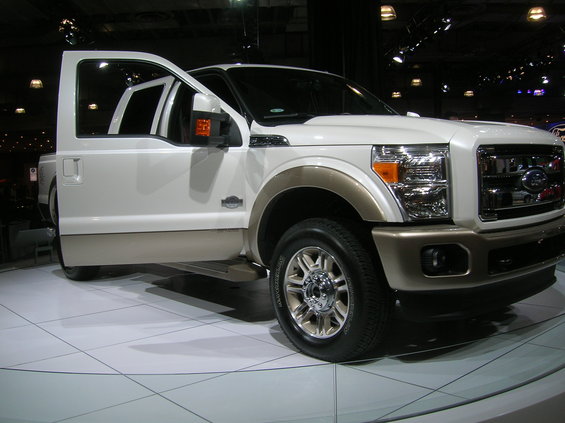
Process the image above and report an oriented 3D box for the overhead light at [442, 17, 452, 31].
[{"bbox_3d":[3.773,-4.299,12.682,0.250,0.320,0.280,-6,5,-38],"label":"overhead light"}]

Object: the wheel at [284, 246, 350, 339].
[{"bbox_3d":[0.252,0.480,3.383,0.180,0.550,0.550,-6,5,-40],"label":"wheel"}]

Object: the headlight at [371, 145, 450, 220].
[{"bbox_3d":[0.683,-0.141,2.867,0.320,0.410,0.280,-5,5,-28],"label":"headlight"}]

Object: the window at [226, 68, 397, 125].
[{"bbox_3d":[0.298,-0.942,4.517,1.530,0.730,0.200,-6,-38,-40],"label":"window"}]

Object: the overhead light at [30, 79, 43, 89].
[{"bbox_3d":[-9.533,-4.955,21.518,0.470,0.320,0.470,-3,4,0],"label":"overhead light"}]

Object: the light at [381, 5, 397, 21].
[{"bbox_3d":[2.607,-4.929,13.771,0.480,0.340,0.480,-3,4,0],"label":"light"}]

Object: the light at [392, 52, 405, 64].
[{"bbox_3d":[3.462,-4.566,16.552,0.310,0.330,0.310,2,6,45],"label":"light"}]

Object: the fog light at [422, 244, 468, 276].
[{"bbox_3d":[0.836,0.250,2.893,0.220,0.165,0.120,-4,5,-25],"label":"fog light"}]

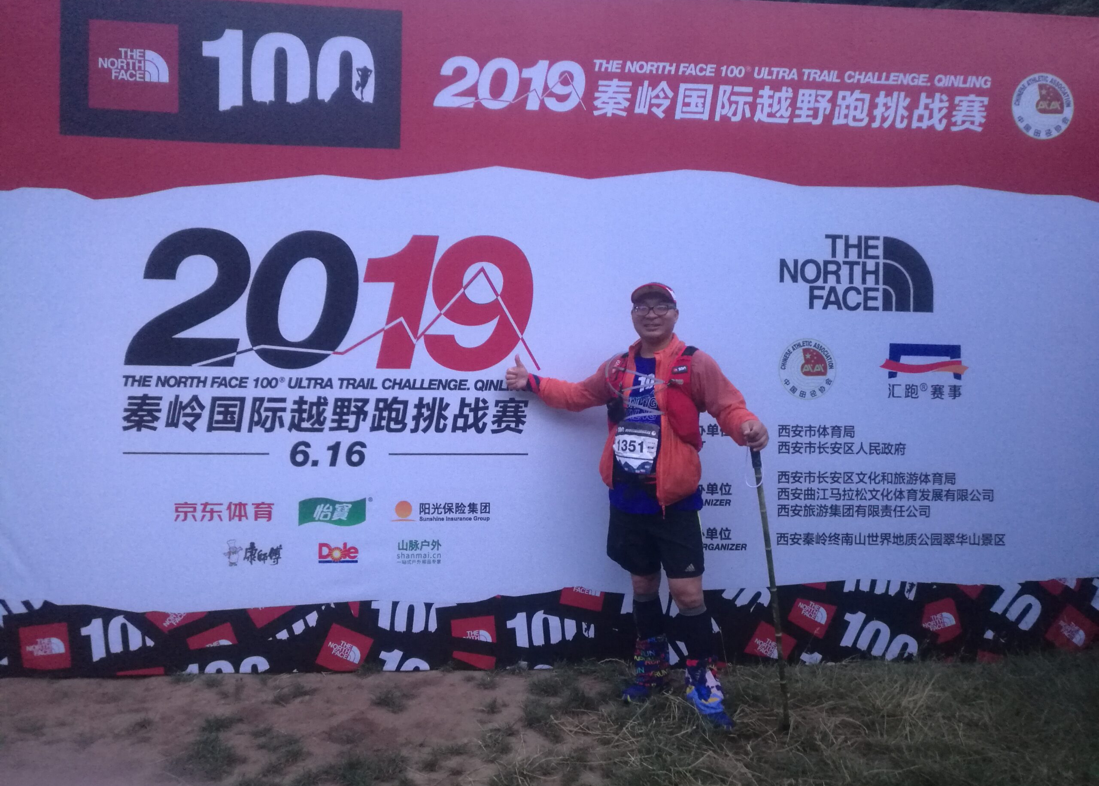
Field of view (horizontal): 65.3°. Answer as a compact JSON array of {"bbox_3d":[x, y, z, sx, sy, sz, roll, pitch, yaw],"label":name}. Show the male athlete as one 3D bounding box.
[{"bbox_3d":[0.355,0.415,3.480,1.040,1.710,0.470,1,1,17],"label":"male athlete"}]

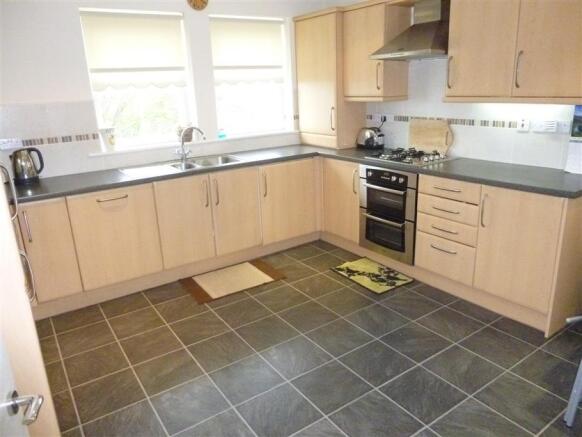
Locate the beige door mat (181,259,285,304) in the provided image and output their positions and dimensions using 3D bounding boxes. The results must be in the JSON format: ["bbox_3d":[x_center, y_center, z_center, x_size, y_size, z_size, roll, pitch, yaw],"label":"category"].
[{"bbox_3d":[-0.489,0.504,3.517,0.759,0.012,0.532,-13,20,-30],"label":"beige door mat"}]

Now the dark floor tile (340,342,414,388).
[{"bbox_3d":[0.489,0.821,2.388,0.322,0.010,0.322,-13,20,-32],"label":"dark floor tile"}]

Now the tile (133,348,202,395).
[{"bbox_3d":[-0.698,0.876,2.417,0.325,0.012,0.325,-13,20,-32],"label":"tile"}]

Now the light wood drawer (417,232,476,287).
[{"bbox_3d":[1.263,0.246,3.152,0.380,0.287,0.499,-13,20,-32],"label":"light wood drawer"}]

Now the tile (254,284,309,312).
[{"bbox_3d":[-0.064,0.601,3.168,0.325,0.010,0.325,-13,20,-32],"label":"tile"}]

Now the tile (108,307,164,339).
[{"bbox_3d":[-1.073,0.731,2.940,0.322,0.010,0.322,-13,20,-32],"label":"tile"}]

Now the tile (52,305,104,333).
[{"bbox_3d":[-1.523,0.729,3.033,0.325,0.012,0.325,-13,20,-32],"label":"tile"}]

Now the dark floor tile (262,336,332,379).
[{"bbox_3d":[0.030,0.817,2.475,0.322,0.010,0.322,-13,20,-32],"label":"dark floor tile"}]

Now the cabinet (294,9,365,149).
[{"bbox_3d":[0.429,-1.392,4.311,0.406,1.250,0.614,-13,20,-32],"label":"cabinet"}]

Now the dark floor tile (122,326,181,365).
[{"bbox_3d":[-0.873,0.795,2.638,0.326,0.010,0.322,-13,20,-32],"label":"dark floor tile"}]

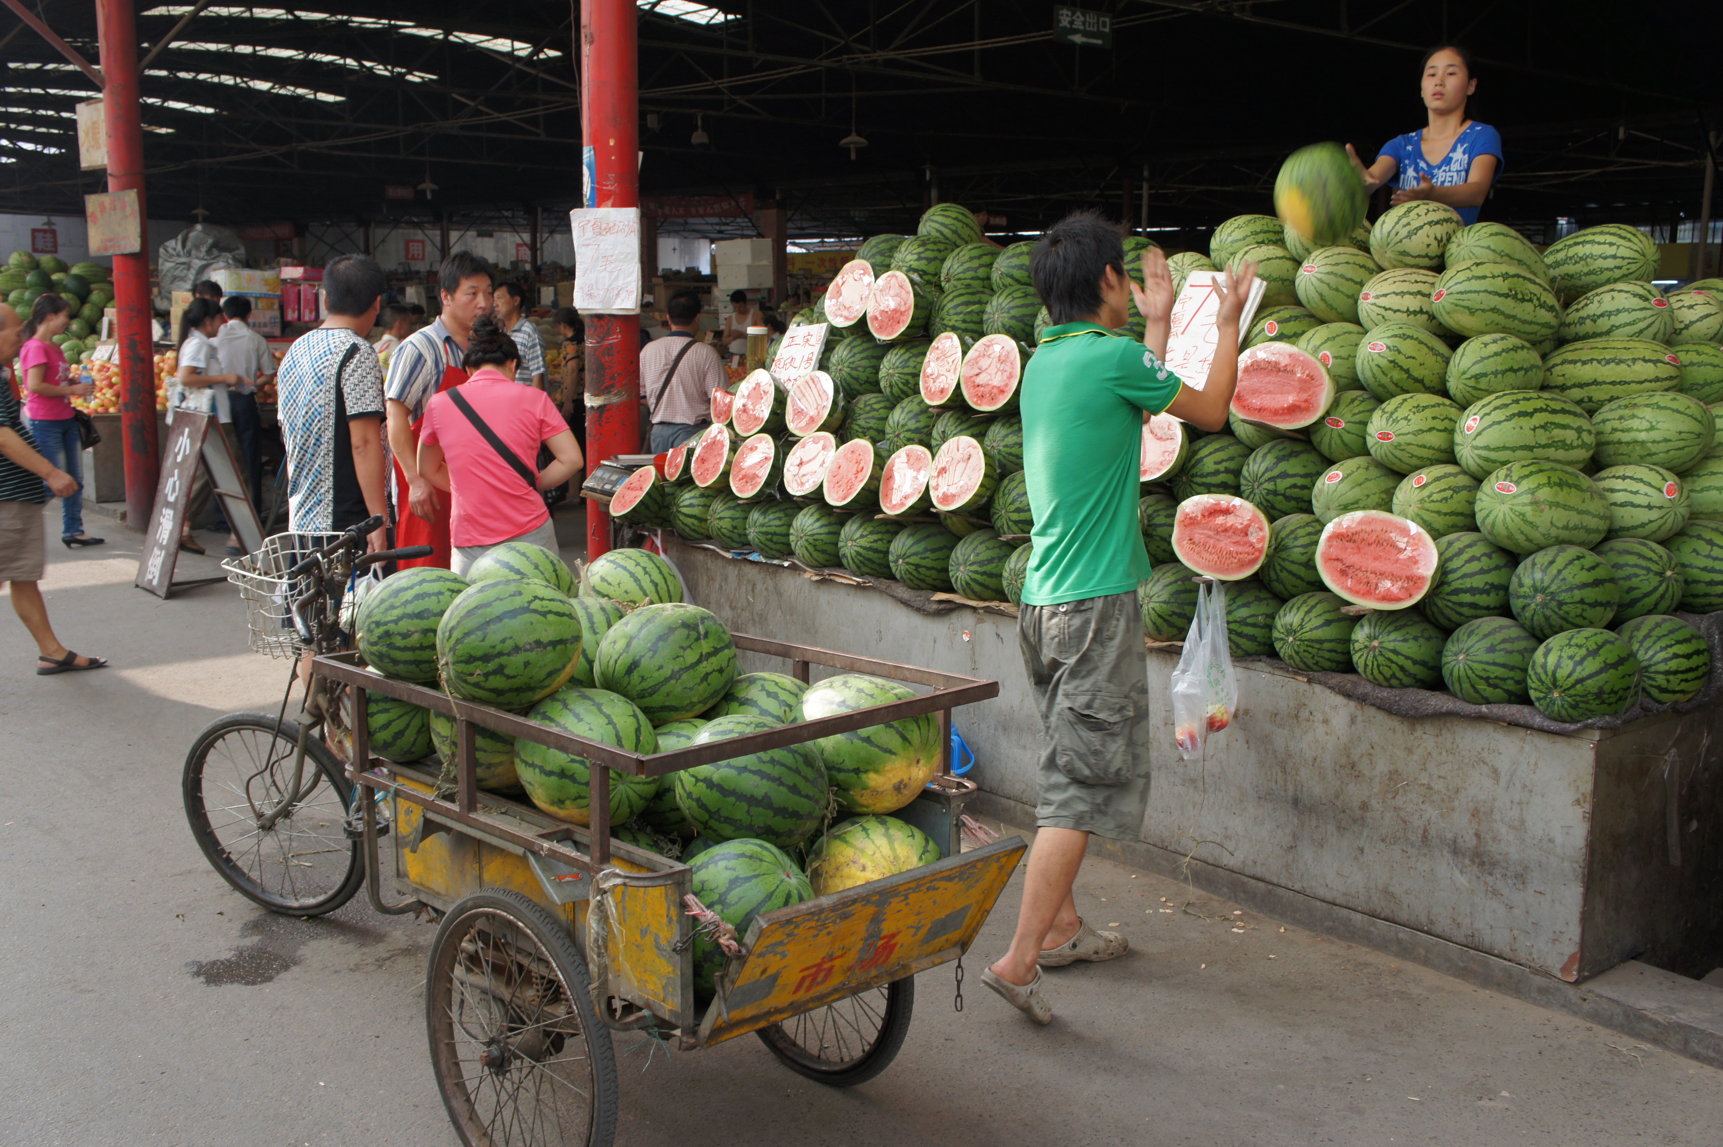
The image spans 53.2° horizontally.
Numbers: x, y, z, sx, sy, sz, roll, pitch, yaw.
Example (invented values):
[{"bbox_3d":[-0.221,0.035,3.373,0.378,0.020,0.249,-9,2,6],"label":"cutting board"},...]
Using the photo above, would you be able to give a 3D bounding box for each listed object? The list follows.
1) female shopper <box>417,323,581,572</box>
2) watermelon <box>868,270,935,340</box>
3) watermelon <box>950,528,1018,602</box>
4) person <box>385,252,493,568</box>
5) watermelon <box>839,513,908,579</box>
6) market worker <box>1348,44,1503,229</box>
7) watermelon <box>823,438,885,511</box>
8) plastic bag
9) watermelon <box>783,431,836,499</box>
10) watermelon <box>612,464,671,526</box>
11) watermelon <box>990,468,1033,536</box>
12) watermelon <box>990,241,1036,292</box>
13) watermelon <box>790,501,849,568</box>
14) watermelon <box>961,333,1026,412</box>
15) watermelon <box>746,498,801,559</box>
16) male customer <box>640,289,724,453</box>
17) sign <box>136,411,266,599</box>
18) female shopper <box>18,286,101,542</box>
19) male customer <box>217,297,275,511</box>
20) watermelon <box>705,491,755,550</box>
[{"bbox_3d":[-1.173,-0.067,5.671,0.520,1.520,0.380,-1,9,-9],"label":"female shopper"},{"bbox_3d":[0.162,-0.959,6.254,0.150,0.250,0.250,6,3,-42],"label":"watermelon"},{"bbox_3d":[0.384,-0.031,5.340,0.259,0.225,0.225,-6,11,-39],"label":"watermelon"},{"bbox_3d":[-1.343,-0.243,5.850,0.550,1.680,0.420,-6,11,-38],"label":"person"},{"bbox_3d":[0.038,-0.092,5.772,0.240,0.215,0.215,-7,12,-40],"label":"watermelon"},{"bbox_3d":[1.841,-0.912,5.671,0.500,1.600,0.550,8,11,39],"label":"market worker"},{"bbox_3d":[0.006,-0.325,6.004,0.140,0.250,0.250,24,-8,-39],"label":"watermelon"},{"bbox_3d":[0.907,0.254,4.548,0.120,0.480,0.170,-7,12,-40],"label":"plastic bag"},{"bbox_3d":[-0.134,-0.365,6.172,0.140,0.250,0.250,25,-9,-41],"label":"watermelon"},{"bbox_3d":[-0.856,-0.292,6.856,0.140,0.250,0.250,34,-12,-35],"label":"watermelon"},{"bbox_3d":[0.508,-0.217,5.300,0.245,0.210,0.210,-6,11,-39],"label":"watermelon"},{"bbox_3d":[0.546,-1.022,5.800,0.245,0.215,0.215,-6,11,-39],"label":"watermelon"},{"bbox_3d":[-0.138,-0.133,5.970,0.258,0.224,0.224,-6,11,-39],"label":"watermelon"},{"bbox_3d":[0.478,-0.653,5.732,0.140,0.260,0.260,9,1,-44],"label":"watermelon"},{"bbox_3d":[-0.306,-0.159,6.160,0.249,0.217,0.217,-6,11,-39],"label":"watermelon"},{"bbox_3d":[-0.924,-0.666,9.029,0.500,1.630,0.330,0,9,-5],"label":"male customer"},{"bbox_3d":[-3.612,-0.403,9.434,0.620,0.970,0.470,-7,12,-41],"label":"sign"},{"bbox_3d":[-4.942,-0.956,10.605,0.520,1.570,0.450,-1,9,-10],"label":"female shopper"},{"bbox_3d":[-4.123,-1.115,11.605,0.500,1.600,0.420,-1,9,-11],"label":"male customer"},{"bbox_3d":[-0.464,-0.196,6.342,0.240,0.215,0.215,-7,12,-40],"label":"watermelon"}]

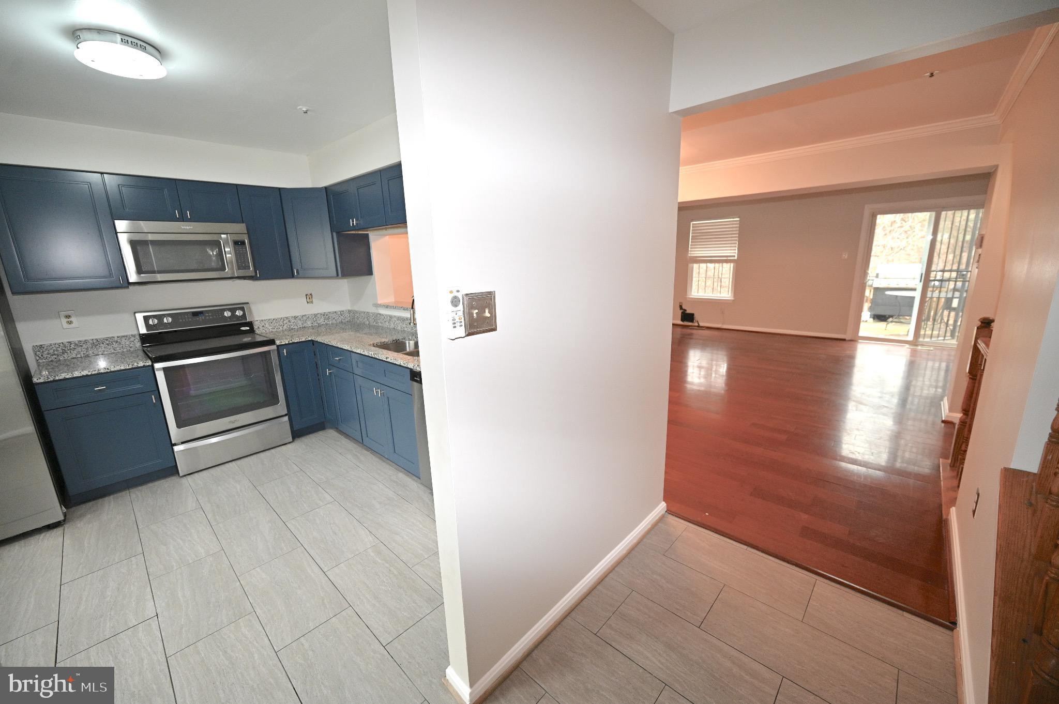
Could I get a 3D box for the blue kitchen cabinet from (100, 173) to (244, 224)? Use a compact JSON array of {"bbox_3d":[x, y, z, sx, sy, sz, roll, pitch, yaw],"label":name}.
[{"bbox_3d":[-2.713,-1.141,3.168,0.335,0.297,0.756,10,17,42],"label":"blue kitchen cabinet"}]

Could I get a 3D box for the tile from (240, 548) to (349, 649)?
[{"bbox_3d":[-1.145,1.153,1.979,0.614,0.010,0.307,10,18,42],"label":"tile"}]

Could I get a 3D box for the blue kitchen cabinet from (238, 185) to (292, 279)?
[{"bbox_3d":[-2.344,-1.018,3.594,0.335,0.755,0.302,10,17,42],"label":"blue kitchen cabinet"}]

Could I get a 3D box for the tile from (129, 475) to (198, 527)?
[{"bbox_3d":[-2.476,1.009,2.795,0.614,0.010,0.307,10,18,42],"label":"tile"}]

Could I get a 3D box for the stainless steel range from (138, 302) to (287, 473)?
[{"bbox_3d":[-2.542,0.252,3.363,0.650,1.200,0.757,10,17,42],"label":"stainless steel range"}]

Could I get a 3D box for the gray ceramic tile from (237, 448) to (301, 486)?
[{"bbox_3d":[-2.025,0.884,3.182,0.603,0.010,0.300,10,17,42],"label":"gray ceramic tile"}]

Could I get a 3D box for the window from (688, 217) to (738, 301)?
[{"bbox_3d":[3.571,-1.789,8.035,0.916,1.531,0.100,10,18,42],"label":"window"}]

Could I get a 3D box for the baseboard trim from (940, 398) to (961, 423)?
[{"bbox_3d":[3.866,0.527,3.770,0.108,0.095,0.570,10,17,42],"label":"baseboard trim"}]

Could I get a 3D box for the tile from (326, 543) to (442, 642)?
[{"bbox_3d":[-0.699,1.123,1.962,0.600,0.010,0.300,10,17,42],"label":"tile"}]

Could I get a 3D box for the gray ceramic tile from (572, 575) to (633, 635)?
[{"bbox_3d":[0.319,1.121,1.840,0.154,0.010,0.304,10,17,42],"label":"gray ceramic tile"}]

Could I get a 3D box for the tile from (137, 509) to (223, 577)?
[{"bbox_3d":[-1.998,1.073,2.350,0.601,0.010,0.299,10,17,42],"label":"tile"}]

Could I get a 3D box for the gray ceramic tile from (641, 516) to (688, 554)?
[{"bbox_3d":[0.739,1.017,2.293,0.156,0.010,0.307,10,18,42],"label":"gray ceramic tile"}]

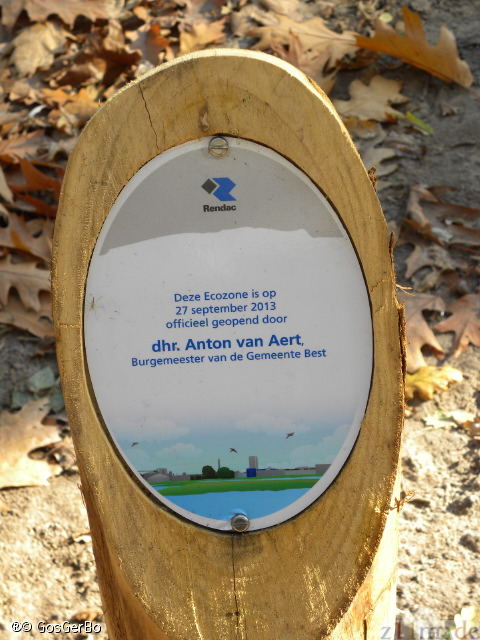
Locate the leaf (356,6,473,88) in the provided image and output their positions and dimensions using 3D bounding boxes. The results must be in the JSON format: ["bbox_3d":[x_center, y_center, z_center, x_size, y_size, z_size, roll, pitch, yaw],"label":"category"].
[{"bbox_3d":[0.205,-0.323,1.857,0.150,0.050,0.110,14,45,18],"label":"leaf"}]

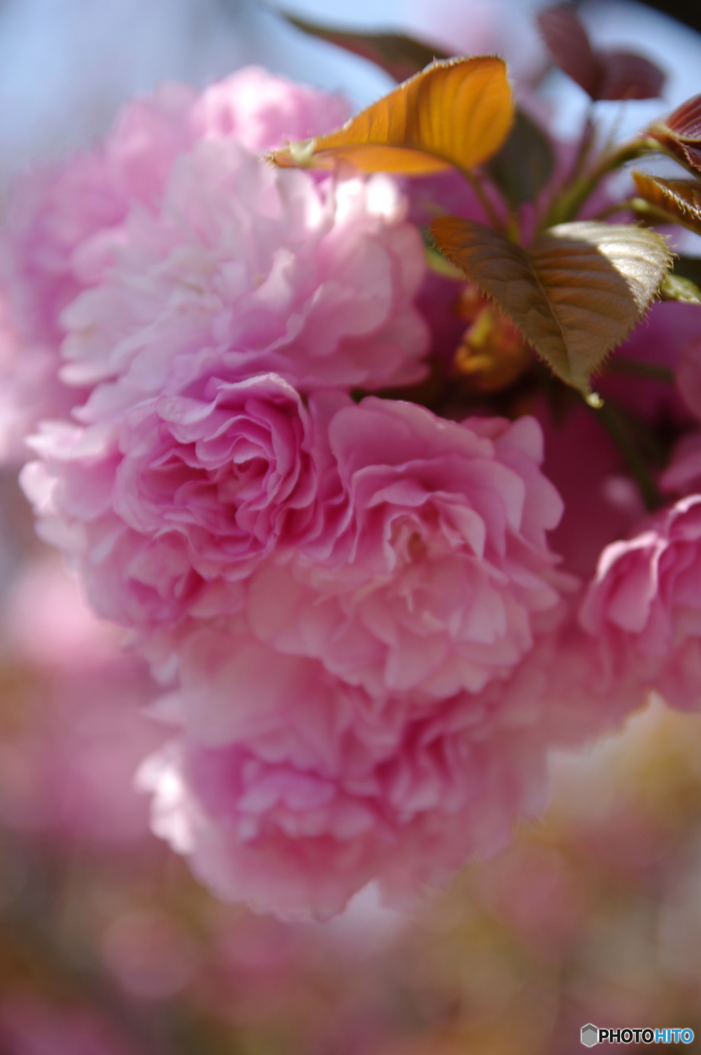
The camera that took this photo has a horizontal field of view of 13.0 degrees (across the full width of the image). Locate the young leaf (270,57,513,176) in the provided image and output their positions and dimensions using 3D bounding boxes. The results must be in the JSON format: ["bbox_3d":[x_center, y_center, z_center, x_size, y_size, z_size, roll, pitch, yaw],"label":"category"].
[{"bbox_3d":[0.006,-0.060,0.447,0.035,0.017,0.018,0,0,0],"label":"young leaf"}]

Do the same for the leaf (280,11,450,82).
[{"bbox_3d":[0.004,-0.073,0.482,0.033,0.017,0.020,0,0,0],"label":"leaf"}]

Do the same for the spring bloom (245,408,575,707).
[{"bbox_3d":[0.009,0.004,0.457,0.048,0.044,0.034,0,13,-3],"label":"spring bloom"}]

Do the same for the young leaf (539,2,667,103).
[{"bbox_3d":[0.040,-0.075,0.483,0.020,0.015,0.019,0,0,0],"label":"young leaf"}]

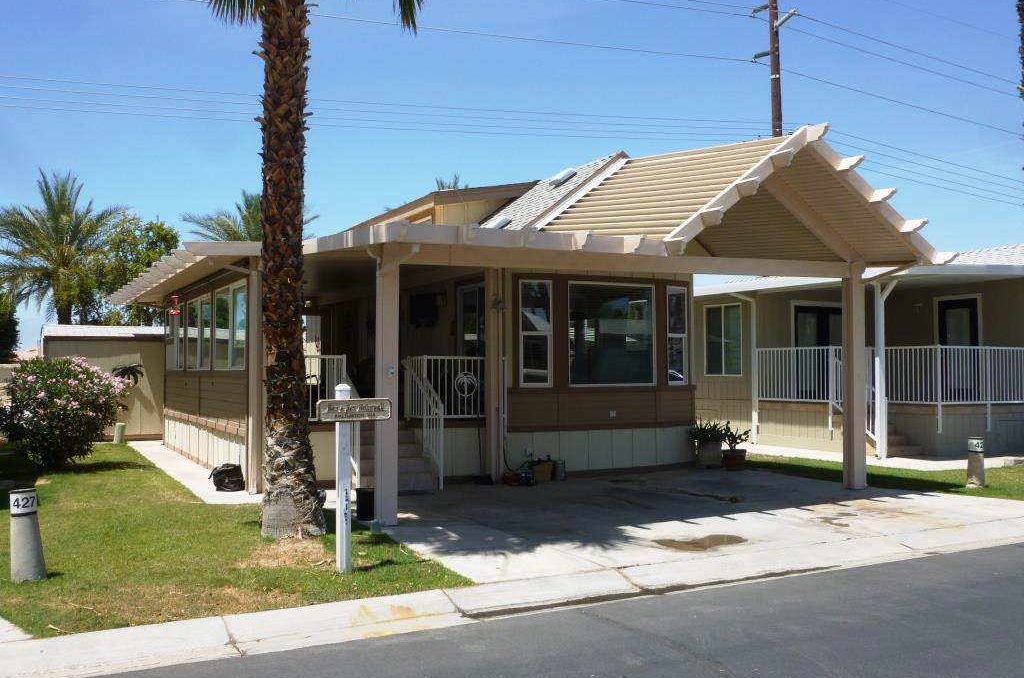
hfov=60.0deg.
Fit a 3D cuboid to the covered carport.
[{"bbox_3d":[1.342,-0.298,11.565,7.700,4.500,3.900,0,-2,-25],"label":"covered carport"}]

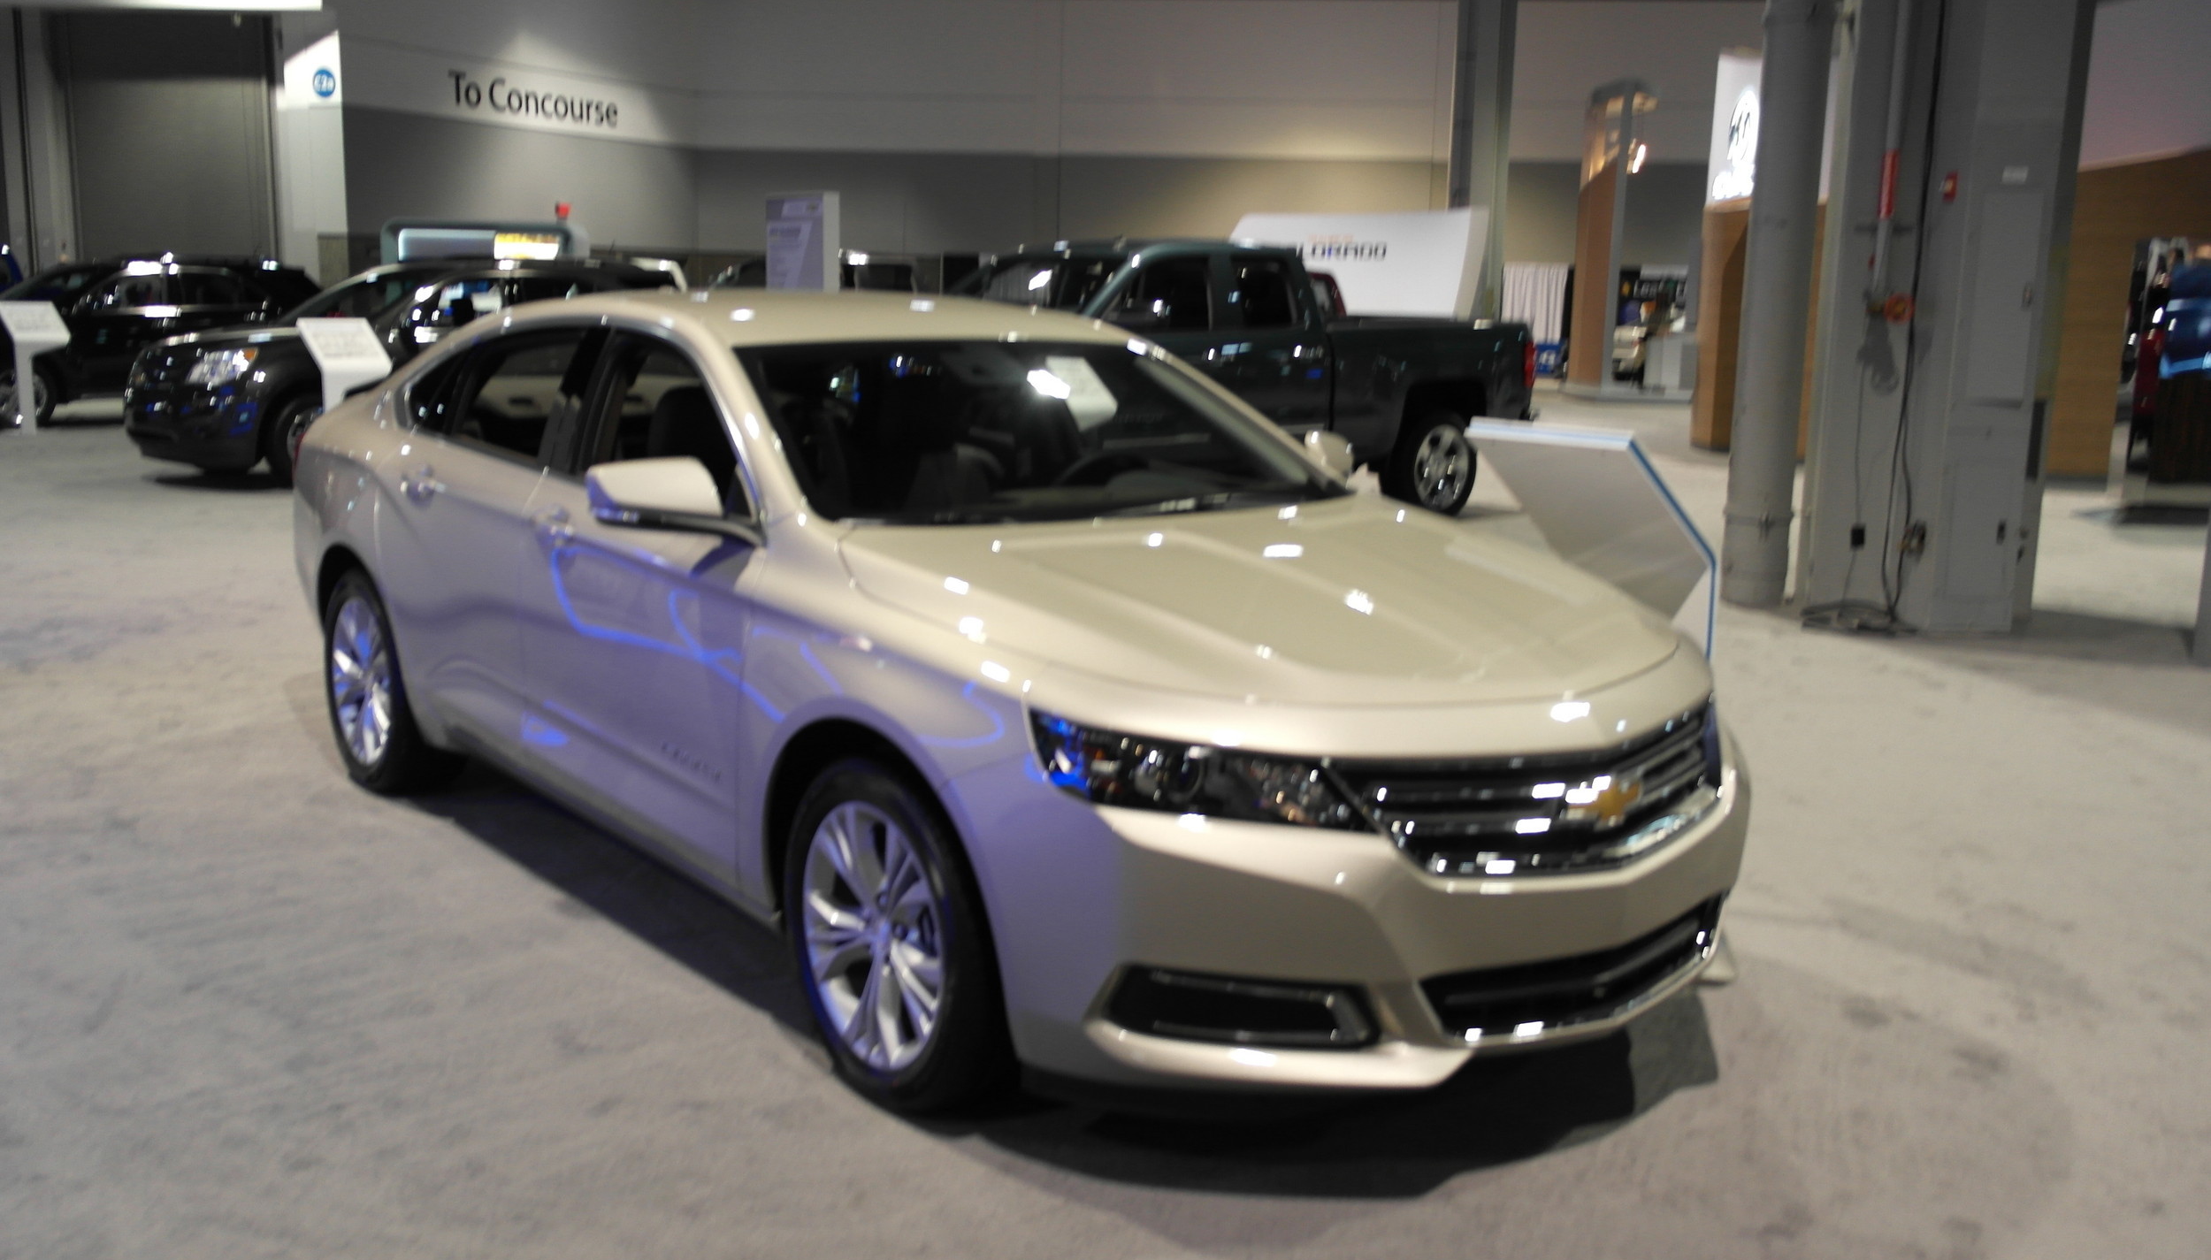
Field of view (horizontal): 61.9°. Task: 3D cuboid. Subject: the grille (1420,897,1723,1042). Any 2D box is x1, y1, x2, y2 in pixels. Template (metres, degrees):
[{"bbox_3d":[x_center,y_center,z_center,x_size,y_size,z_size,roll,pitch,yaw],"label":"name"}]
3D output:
[{"bbox_3d":[0.885,0.603,3.240,0.870,0.135,0.140,-7,13,-39],"label":"grille"}]

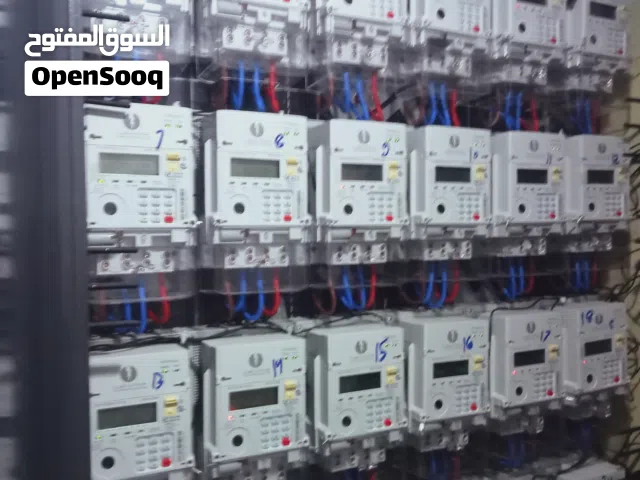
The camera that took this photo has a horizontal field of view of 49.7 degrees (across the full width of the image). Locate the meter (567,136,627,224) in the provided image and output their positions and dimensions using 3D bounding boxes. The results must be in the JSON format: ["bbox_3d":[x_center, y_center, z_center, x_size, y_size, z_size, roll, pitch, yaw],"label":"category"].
[{"bbox_3d":[0.448,-0.092,1.136,0.122,0.150,0.055,-1,2,-29],"label":"meter"}]

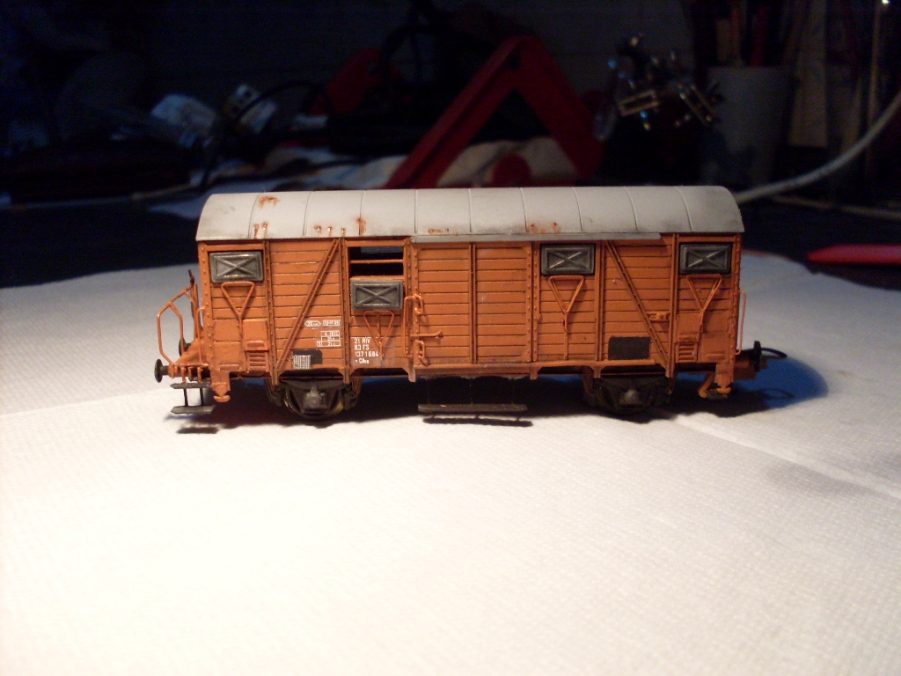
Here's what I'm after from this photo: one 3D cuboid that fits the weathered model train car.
[{"bbox_3d":[0.004,-0.008,0.212,0.131,0.047,0.035,-1,13,0],"label":"weathered model train car"}]

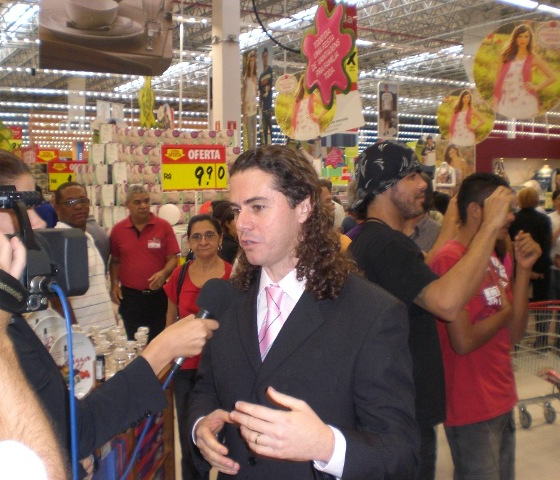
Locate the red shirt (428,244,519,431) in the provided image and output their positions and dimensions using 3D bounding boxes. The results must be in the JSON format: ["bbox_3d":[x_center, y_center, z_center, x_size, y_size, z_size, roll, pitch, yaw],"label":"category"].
[{"bbox_3d":[0.699,0.332,2.550,0.280,0.665,0.440,1,2,35],"label":"red shirt"}]

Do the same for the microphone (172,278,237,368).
[{"bbox_3d":[-0.147,0.154,1.300,0.058,0.195,0.058,31,-19,0],"label":"microphone"}]

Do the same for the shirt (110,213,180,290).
[{"bbox_3d":[-0.976,0.084,5.100,0.520,0.580,0.290,0,2,-2],"label":"shirt"}]

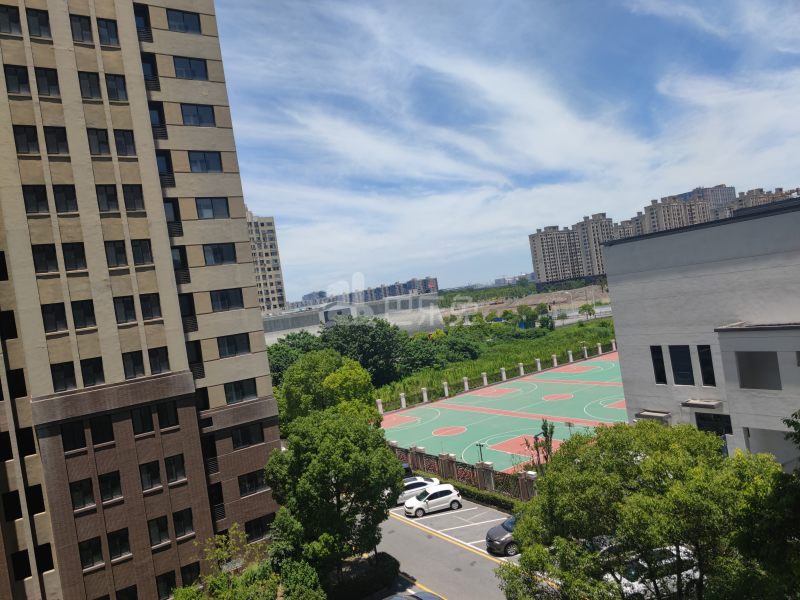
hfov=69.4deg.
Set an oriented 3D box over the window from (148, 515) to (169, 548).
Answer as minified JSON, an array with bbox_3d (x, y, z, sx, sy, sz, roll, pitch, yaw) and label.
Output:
[{"bbox_3d":[-12.812,12.293,30.813,0.948,1.366,0.150,-9,1,-35],"label":"window"}]

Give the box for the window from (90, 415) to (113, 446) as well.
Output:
[{"bbox_3d":[-15.097,6.623,29.315,0.937,1.372,0.140,-9,1,-35],"label":"window"}]

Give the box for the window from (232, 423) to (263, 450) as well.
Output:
[{"bbox_3d":[-9.805,8.845,37.318,2.036,1.319,0.150,-9,1,-35],"label":"window"}]

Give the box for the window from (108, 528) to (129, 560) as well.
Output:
[{"bbox_3d":[-14.094,12.289,29.090,0.938,1.344,0.150,-9,1,-35],"label":"window"}]

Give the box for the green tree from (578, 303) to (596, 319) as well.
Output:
[{"bbox_3d":[54.105,3.384,167.467,4.700,4.600,4.700,-8,1,18],"label":"green tree"}]

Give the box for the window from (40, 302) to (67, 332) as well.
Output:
[{"bbox_3d":[-16.738,0.893,28.046,0.956,1.367,0.150,-9,1,-35],"label":"window"}]

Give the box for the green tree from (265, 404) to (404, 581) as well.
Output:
[{"bbox_3d":[-3.600,10.800,33.100,7.700,9.500,7.500,-9,1,-35],"label":"green tree"}]

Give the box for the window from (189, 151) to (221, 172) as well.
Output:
[{"bbox_3d":[-12.340,-8.799,36.824,2.029,1.345,0.150,-9,1,-35],"label":"window"}]

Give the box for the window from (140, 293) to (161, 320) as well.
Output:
[{"bbox_3d":[-13.377,0.311,30.960,0.943,1.379,0.150,-9,1,-35],"label":"window"}]

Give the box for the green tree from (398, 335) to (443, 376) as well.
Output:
[{"bbox_3d":[3.690,9.990,104.000,7.800,7.600,7.400,-9,0,0],"label":"green tree"}]

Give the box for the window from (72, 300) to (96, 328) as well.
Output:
[{"bbox_3d":[-15.967,0.744,29.228,0.937,1.365,0.140,-9,1,-35],"label":"window"}]

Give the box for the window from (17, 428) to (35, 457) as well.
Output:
[{"bbox_3d":[-18.334,7.001,28.302,0.720,1.367,0.150,-9,1,-35],"label":"window"}]

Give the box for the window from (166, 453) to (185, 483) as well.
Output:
[{"bbox_3d":[-12.157,9.145,31.360,0.982,1.398,0.150,-9,1,-35],"label":"window"}]

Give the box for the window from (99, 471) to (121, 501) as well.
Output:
[{"bbox_3d":[-14.306,9.240,28.628,0.950,1.370,0.200,-9,0,-35],"label":"window"}]

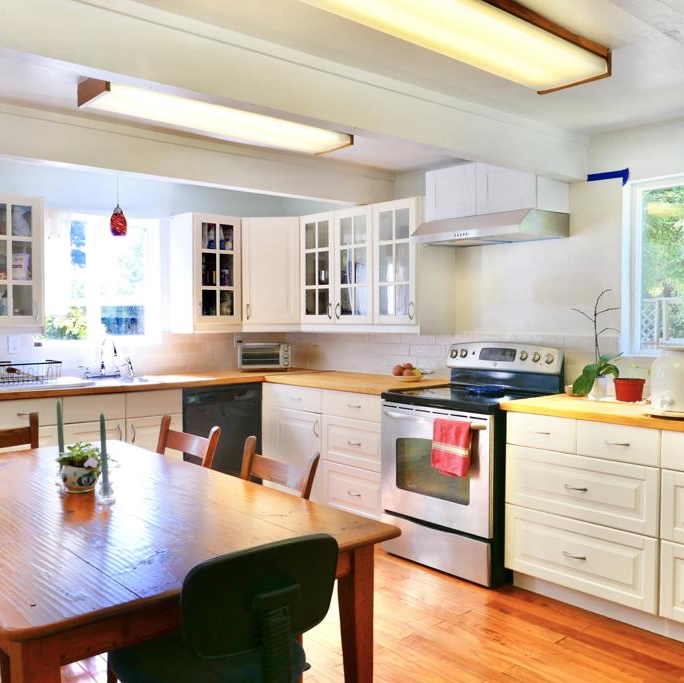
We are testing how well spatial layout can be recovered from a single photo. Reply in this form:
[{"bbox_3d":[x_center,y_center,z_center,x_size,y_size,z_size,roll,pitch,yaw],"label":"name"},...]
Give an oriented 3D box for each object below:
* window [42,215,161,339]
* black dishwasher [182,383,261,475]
[{"bbox_3d":[-1.758,-0.456,4.979,0.930,0.940,0.100,-2,2,-42],"label":"window"},{"bbox_3d":[-1.000,0.713,4.910,0.618,0.838,0.593,-2,3,-42],"label":"black dishwasher"}]

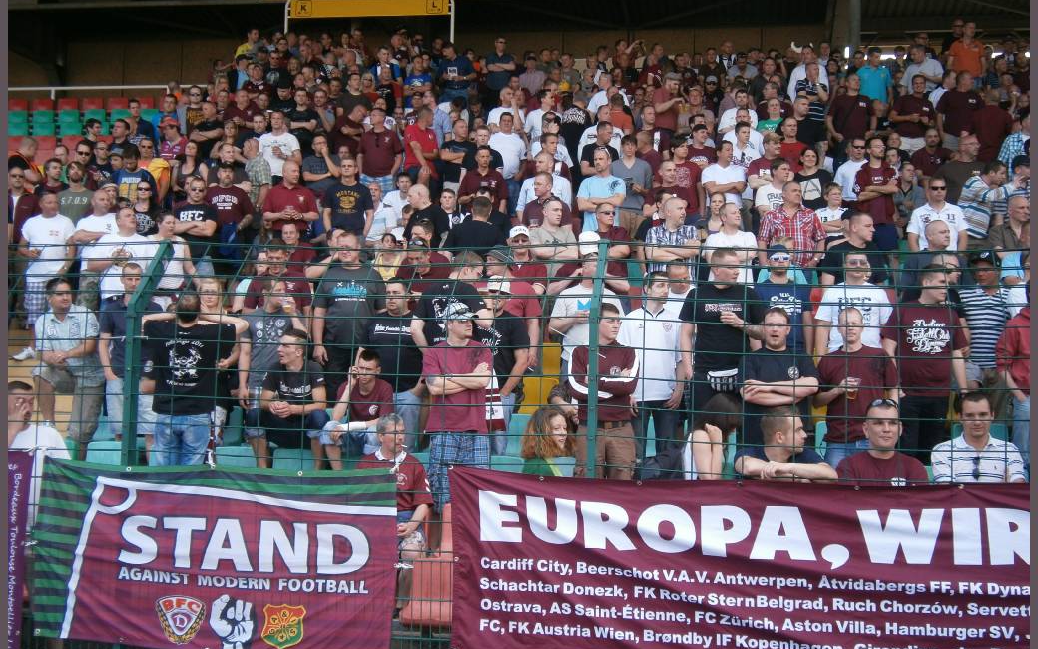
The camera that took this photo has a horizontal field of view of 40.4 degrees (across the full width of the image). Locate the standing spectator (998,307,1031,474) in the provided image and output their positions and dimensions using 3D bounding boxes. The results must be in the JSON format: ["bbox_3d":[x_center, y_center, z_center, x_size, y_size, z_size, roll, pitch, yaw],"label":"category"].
[{"bbox_3d":[3.508,0.583,9.510,0.560,1.850,0.350,1,-3,13],"label":"standing spectator"}]

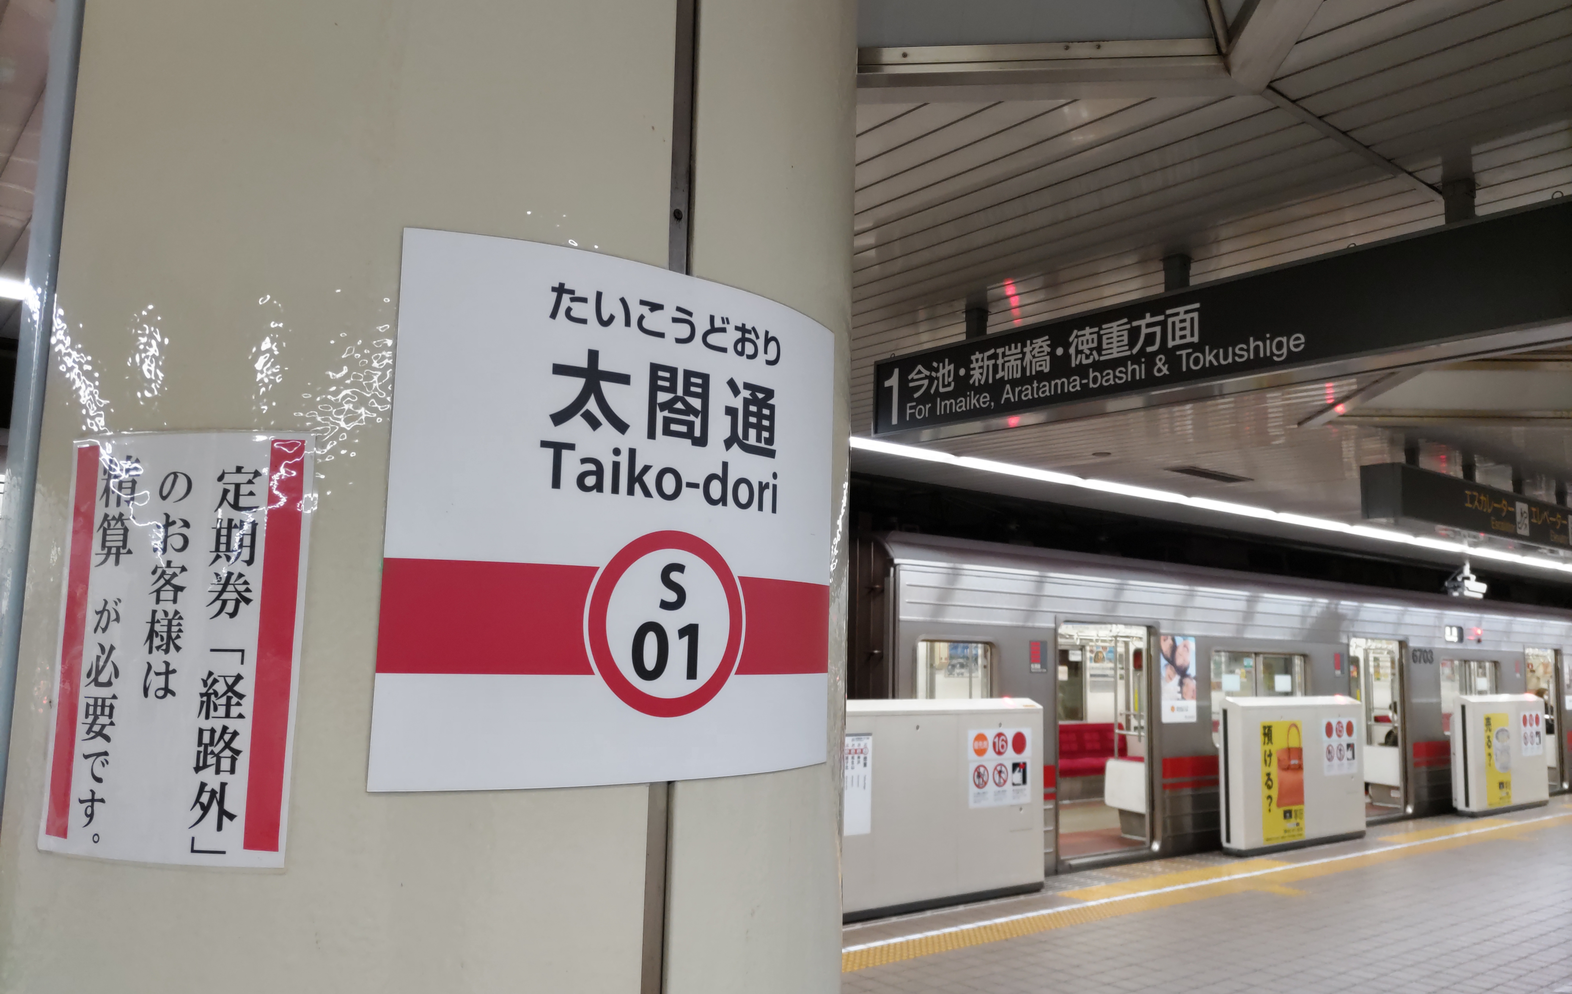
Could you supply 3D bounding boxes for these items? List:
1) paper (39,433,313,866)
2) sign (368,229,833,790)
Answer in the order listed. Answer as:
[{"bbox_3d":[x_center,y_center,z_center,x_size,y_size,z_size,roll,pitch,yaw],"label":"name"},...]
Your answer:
[{"bbox_3d":[-0.436,0.104,0.834,0.209,0.299,0.013,-1,-7,15],"label":"paper"},{"bbox_3d":[-0.102,0.021,0.950,0.425,0.401,0.058,7,-9,-40],"label":"sign"}]

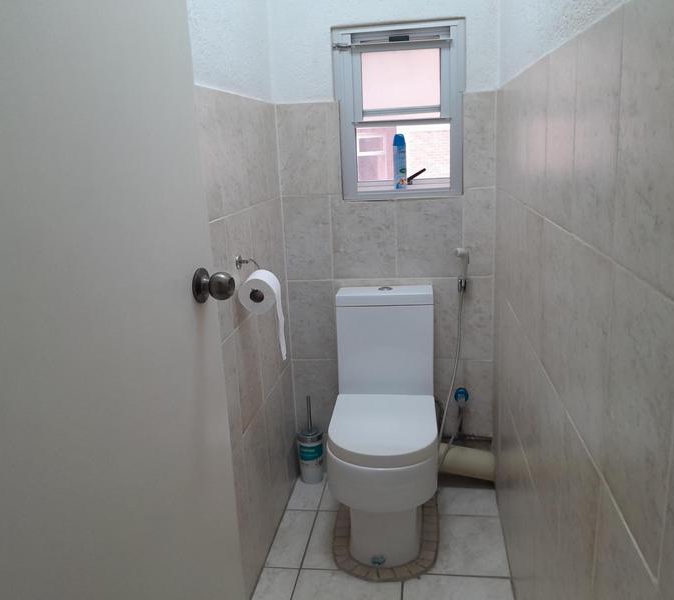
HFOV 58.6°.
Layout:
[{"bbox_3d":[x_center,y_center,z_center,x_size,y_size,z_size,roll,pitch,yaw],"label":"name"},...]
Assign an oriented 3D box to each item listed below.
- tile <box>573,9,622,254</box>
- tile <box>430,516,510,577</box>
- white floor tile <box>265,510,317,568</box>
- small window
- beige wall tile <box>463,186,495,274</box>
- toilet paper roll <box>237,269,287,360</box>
[{"bbox_3d":[0.401,-0.249,0.928,0.010,0.339,0.242,-1,15,8],"label":"tile"},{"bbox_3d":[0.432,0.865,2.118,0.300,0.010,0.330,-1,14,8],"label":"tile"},{"bbox_3d":[-0.159,0.864,2.180,0.123,0.010,0.329,-1,15,8],"label":"white floor tile"},{"bbox_3d":[0.231,-0.686,2.209,0.468,0.607,0.070,-1,14,8],"label":"small window"},{"bbox_3d":[0.532,-0.248,2.244,0.116,0.328,0.010,-1,15,8],"label":"beige wall tile"},{"bbox_3d":[-0.213,0.051,1.754,0.115,0.260,0.100,-1,15,8],"label":"toilet paper roll"}]

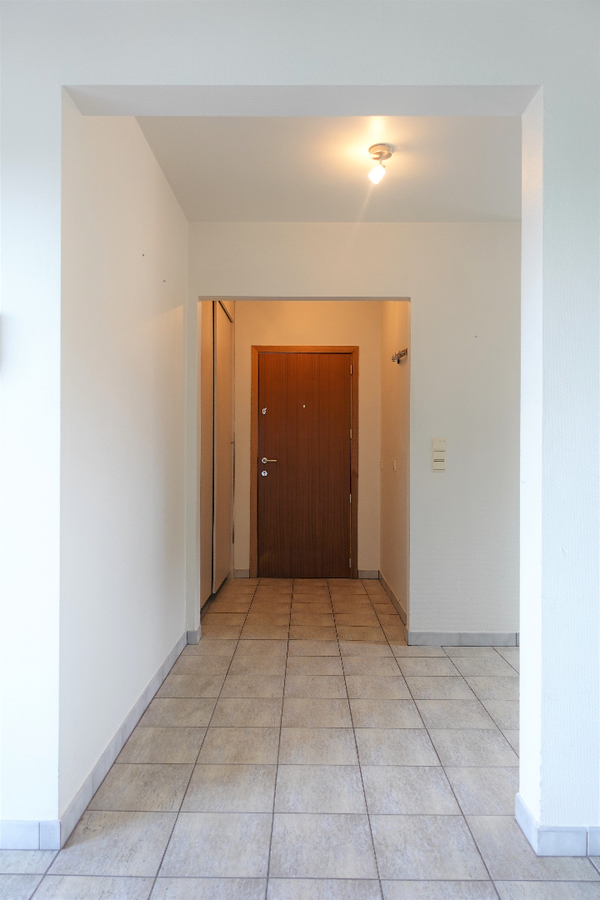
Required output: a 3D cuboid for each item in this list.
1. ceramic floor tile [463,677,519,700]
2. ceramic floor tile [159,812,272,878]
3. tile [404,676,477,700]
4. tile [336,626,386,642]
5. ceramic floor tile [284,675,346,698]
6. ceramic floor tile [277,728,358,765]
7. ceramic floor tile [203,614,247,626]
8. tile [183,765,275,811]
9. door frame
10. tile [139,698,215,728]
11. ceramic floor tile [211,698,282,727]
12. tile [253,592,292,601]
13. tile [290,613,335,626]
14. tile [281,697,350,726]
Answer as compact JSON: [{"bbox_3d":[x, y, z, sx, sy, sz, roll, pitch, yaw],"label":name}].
[{"bbox_3d":[0.982,1.176,2.943,0.300,0.010,0.297,0,0,0],"label":"ceramic floor tile"},{"bbox_3d":[-0.235,1.162,1.769,0.299,0.010,0.294,0,0,0],"label":"ceramic floor tile"},{"bbox_3d":[0.679,1.167,2.934,0.299,0.010,0.292,0,0,0],"label":"tile"},{"bbox_3d":[0.384,1.162,3.788,0.298,0.010,0.293,0,0,1],"label":"tile"},{"bbox_3d":[0.076,1.170,2.951,0.300,0.010,0.297,0,0,0],"label":"ceramic floor tile"},{"bbox_3d":[0.071,1.167,2.360,0.300,0.010,0.297,0,0,0],"label":"ceramic floor tile"},{"bbox_3d":[-0.518,1.172,4.138,0.300,0.010,0.297,0,0,0],"label":"ceramic floor tile"},{"bbox_3d":[-0.232,1.155,2.048,0.298,0.010,0.293,0,0,1],"label":"tile"},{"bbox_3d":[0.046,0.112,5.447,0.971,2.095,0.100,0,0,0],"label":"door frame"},{"bbox_3d":[-0.530,1.165,2.660,0.300,0.010,0.297,0,0,0],"label":"tile"},{"bbox_3d":[-0.229,1.162,2.648,0.299,0.010,0.292,0,0,0],"label":"ceramic floor tile"},{"bbox_3d":[-0.210,1.167,4.694,0.299,0.010,0.294,0,0,0],"label":"tile"},{"bbox_3d":[0.087,1.161,4.082,0.298,0.010,0.293,0,0,1],"label":"tile"},{"bbox_3d":[0.073,1.164,2.646,0.299,0.010,0.292,0,0,0],"label":"tile"}]

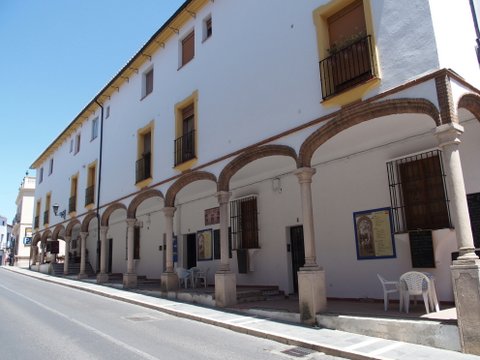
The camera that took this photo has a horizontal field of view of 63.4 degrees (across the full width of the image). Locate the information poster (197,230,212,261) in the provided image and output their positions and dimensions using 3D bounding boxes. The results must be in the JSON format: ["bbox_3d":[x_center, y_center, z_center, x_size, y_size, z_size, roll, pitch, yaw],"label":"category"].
[{"bbox_3d":[-1.458,2.747,16.286,0.057,1.278,1.122,7,-15,-37],"label":"information poster"}]

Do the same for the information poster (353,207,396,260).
[{"bbox_3d":[3.476,1.415,10.116,0.057,1.257,1.108,7,-15,-37],"label":"information poster"}]

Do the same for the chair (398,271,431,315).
[{"bbox_3d":[3.570,2.254,7.849,0.570,0.800,0.550,-9,-14,27],"label":"chair"}]

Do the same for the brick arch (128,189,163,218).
[{"bbox_3d":[-3.721,0.920,15.767,0.325,0.929,3.458,8,-16,-37],"label":"brick arch"}]

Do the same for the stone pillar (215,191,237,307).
[{"bbox_3d":[-0.455,2.094,11.919,0.447,3.379,0.447,7,-15,-37],"label":"stone pillar"}]

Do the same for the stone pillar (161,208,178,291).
[{"bbox_3d":[-2.657,2.632,14.682,0.447,3.085,0.447,7,-15,-37],"label":"stone pillar"}]

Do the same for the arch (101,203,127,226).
[{"bbox_3d":[-6.065,1.714,19.221,0.369,0.930,3.443,7,-15,-37],"label":"arch"}]

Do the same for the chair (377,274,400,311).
[{"bbox_3d":[3.130,2.335,8.139,0.540,0.770,0.550,-5,-13,15],"label":"chair"}]

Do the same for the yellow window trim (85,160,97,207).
[{"bbox_3d":[-8.551,0.290,22.195,0.213,2.741,1.491,7,-15,-37],"label":"yellow window trim"}]

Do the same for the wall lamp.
[{"bbox_3d":[-11.670,2.045,25.058,0.800,1.015,0.400,8,-16,-37],"label":"wall lamp"}]

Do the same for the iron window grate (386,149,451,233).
[{"bbox_3d":[4.350,0.334,9.439,0.195,1.836,1.371,8,-16,-37],"label":"iron window grate"}]

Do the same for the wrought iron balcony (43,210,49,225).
[{"bbox_3d":[-14.969,2.982,30.052,0.199,0.994,1.349,7,-15,-37],"label":"wrought iron balcony"}]

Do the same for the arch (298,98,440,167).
[{"bbox_3d":[2.487,-1.009,7.968,0.325,0.910,3.237,8,-16,-37],"label":"arch"}]

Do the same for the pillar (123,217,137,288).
[{"bbox_3d":[-4.938,3.309,17.524,0.447,3.022,0.447,7,-15,-37],"label":"pillar"}]

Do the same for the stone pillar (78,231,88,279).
[{"bbox_3d":[-8.908,4.253,21.999,0.460,2.544,0.460,8,-16,-37],"label":"stone pillar"}]

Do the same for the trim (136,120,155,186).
[{"bbox_3d":[-3.901,-1.028,16.133,0.260,2.548,1.560,8,-16,-37],"label":"trim"}]

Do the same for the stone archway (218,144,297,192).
[{"bbox_3d":[0.476,-0.392,10.496,0.325,0.936,3.289,8,-16,-37],"label":"stone archway"}]

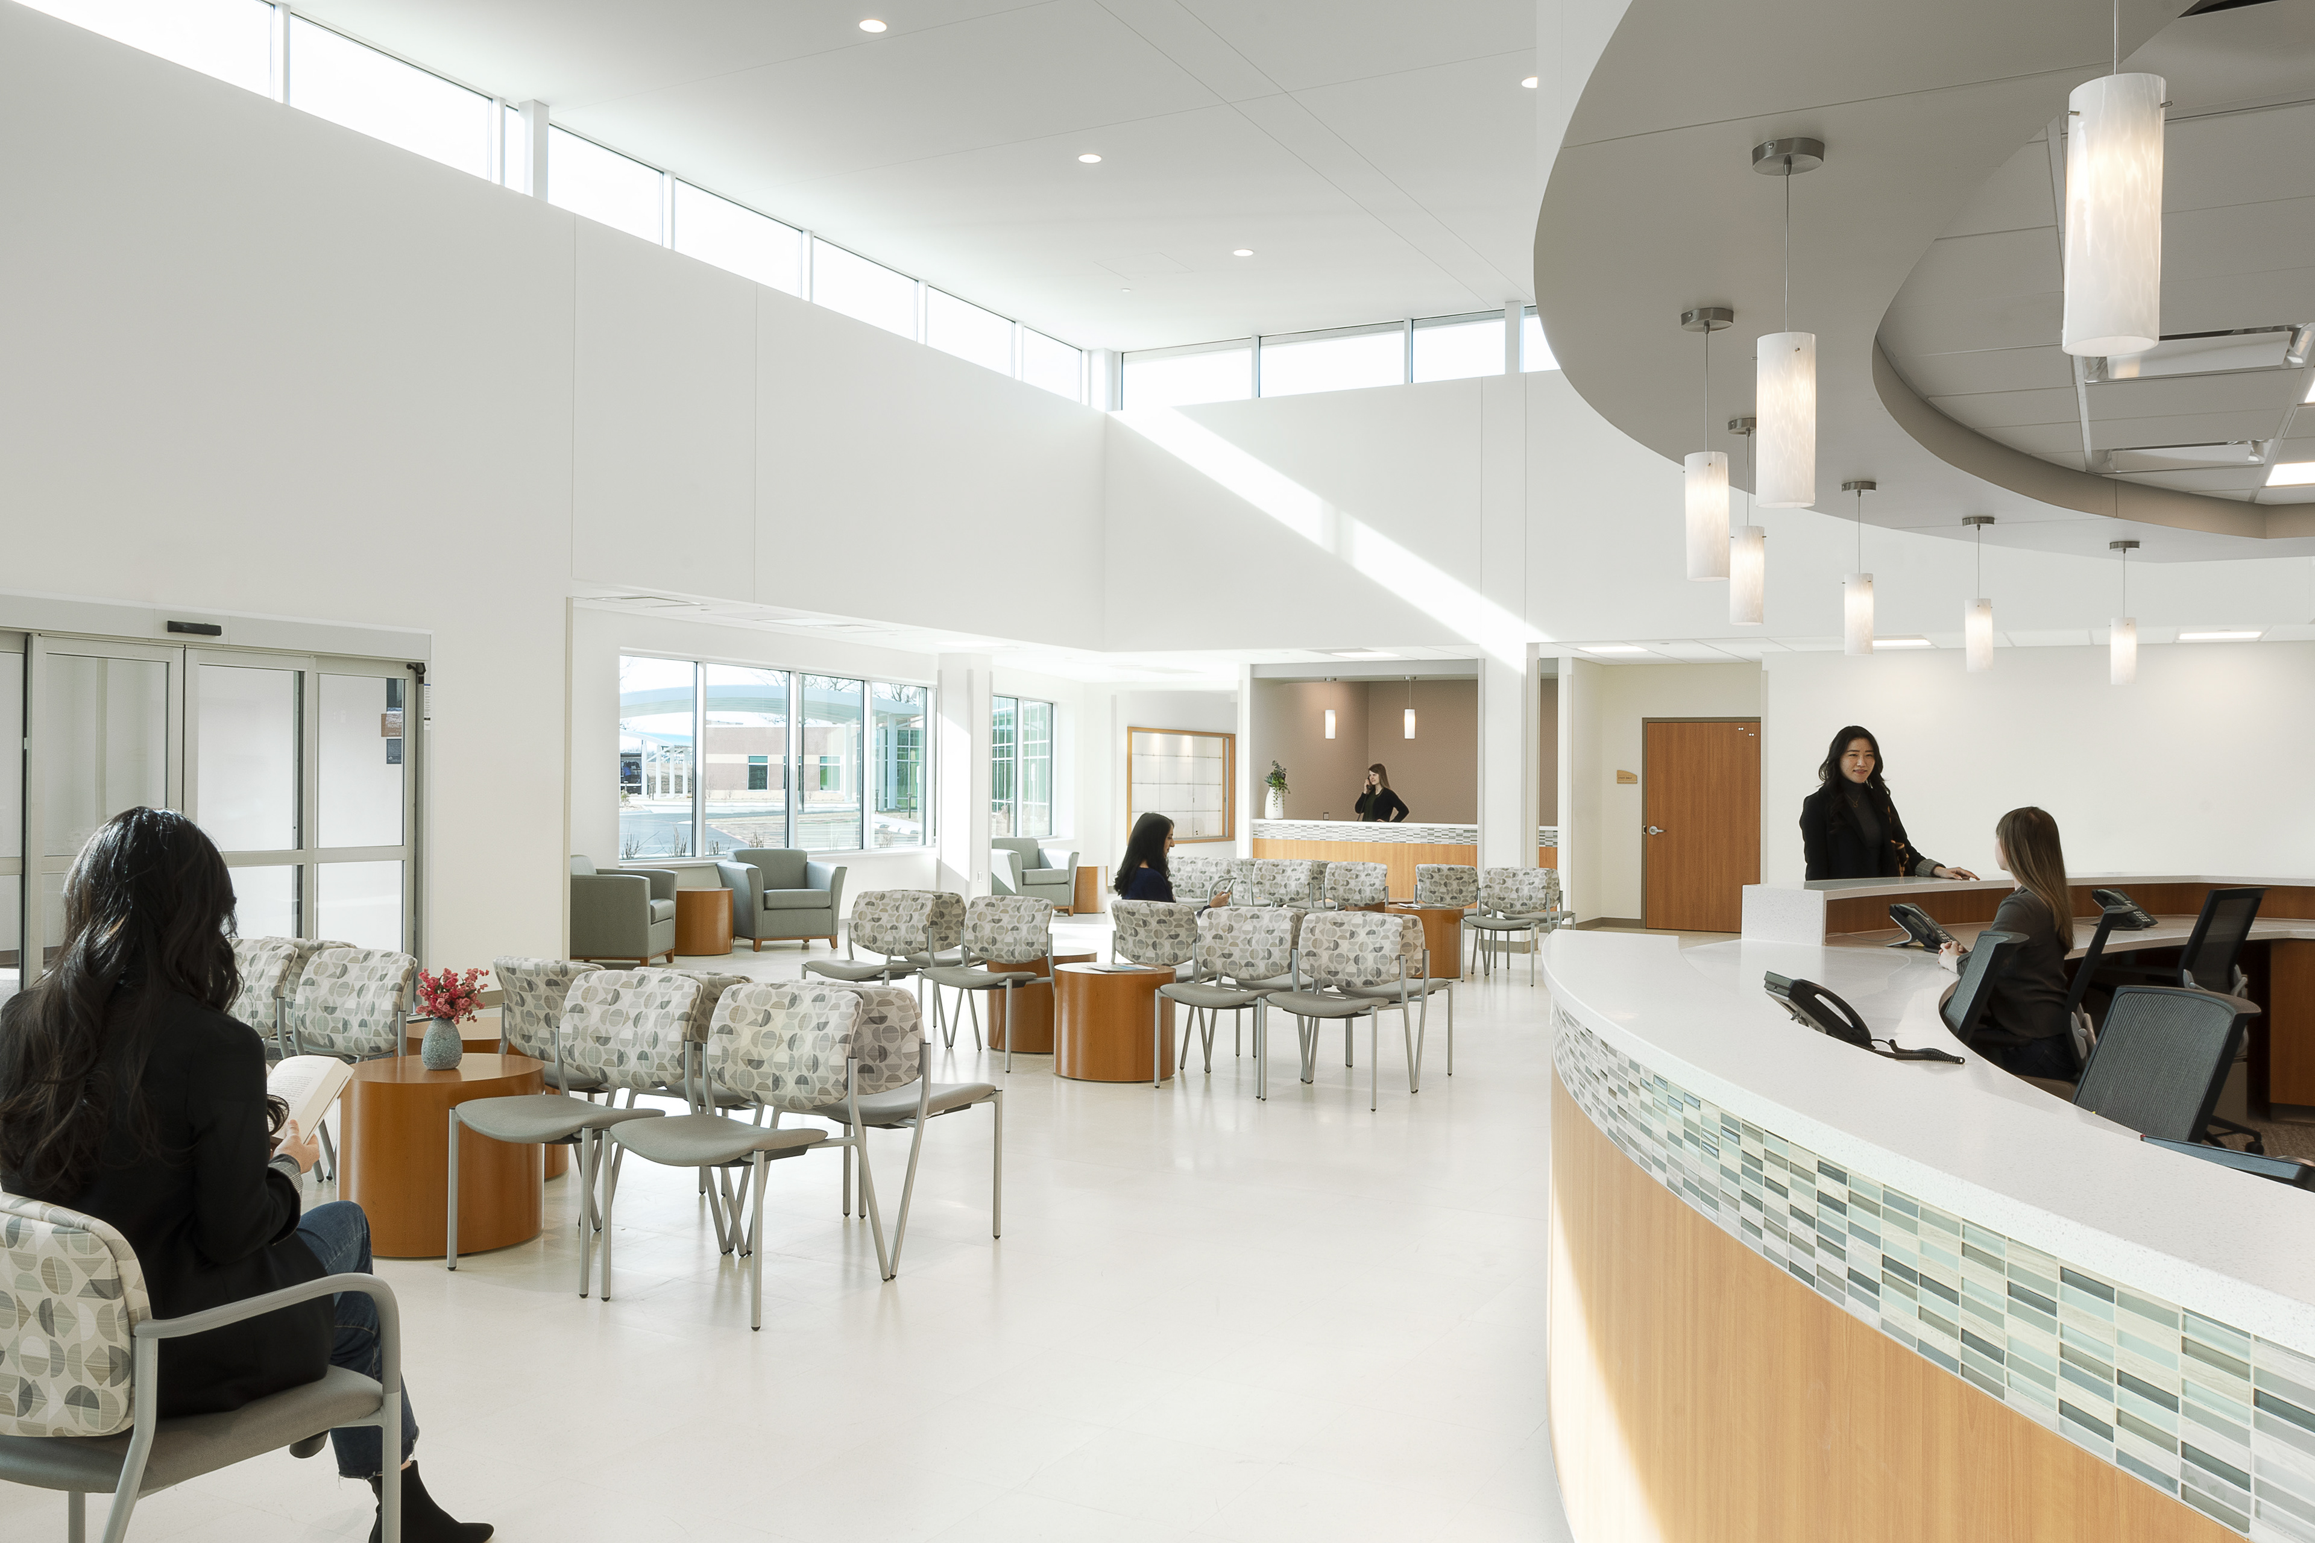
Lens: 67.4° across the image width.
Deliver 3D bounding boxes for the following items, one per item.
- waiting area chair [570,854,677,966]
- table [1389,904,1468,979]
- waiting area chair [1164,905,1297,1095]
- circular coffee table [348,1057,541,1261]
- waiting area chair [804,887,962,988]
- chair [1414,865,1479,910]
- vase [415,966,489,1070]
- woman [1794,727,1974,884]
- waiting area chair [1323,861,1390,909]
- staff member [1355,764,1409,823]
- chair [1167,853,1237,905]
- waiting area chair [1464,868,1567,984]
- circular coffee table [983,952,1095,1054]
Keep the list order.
[{"bbox_3d":[-4.226,1.090,13.461,0.800,0.850,0.860,0,-1,4],"label":"waiting area chair"},{"bbox_3d":[2.051,1.304,13.300,0.610,0.520,0.610,0,0,29],"label":"table"},{"bbox_3d":[0.360,1.090,8.396,0.565,0.845,0.580,0,0,28],"label":"waiting area chair"},{"bbox_3d":[-2.250,1.199,5.479,0.590,0.515,0.590,0,-1,0],"label":"circular coffee table"},{"bbox_3d":[-1.509,1.079,9.383,0.565,0.845,0.580,0,0,28],"label":"waiting area chair"},{"bbox_3d":[2.313,1.131,13.666,0.565,0.845,0.580,0,0,28],"label":"chair"},{"bbox_3d":[-2.276,0.787,5.601,0.235,0.340,0.225,0,0,28],"label":"vase"},{"bbox_3d":[3.129,0.666,7.500,0.690,1.730,0.400,1,0,-6],"label":"woman"},{"bbox_3d":[1.498,1.124,13.504,0.565,0.845,0.580,0,0,28],"label":"waiting area chair"},{"bbox_3d":[2.464,0.770,19.150,0.550,1.685,0.380,0,0,30],"label":"staff member"},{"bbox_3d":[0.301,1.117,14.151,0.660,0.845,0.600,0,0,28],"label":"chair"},{"bbox_3d":[2.603,1.130,12.906,0.565,0.845,0.580,0,0,28],"label":"waiting area chair"},{"bbox_3d":[-0.632,1.251,9.550,0.610,0.520,0.610,1,0,0],"label":"circular coffee table"}]

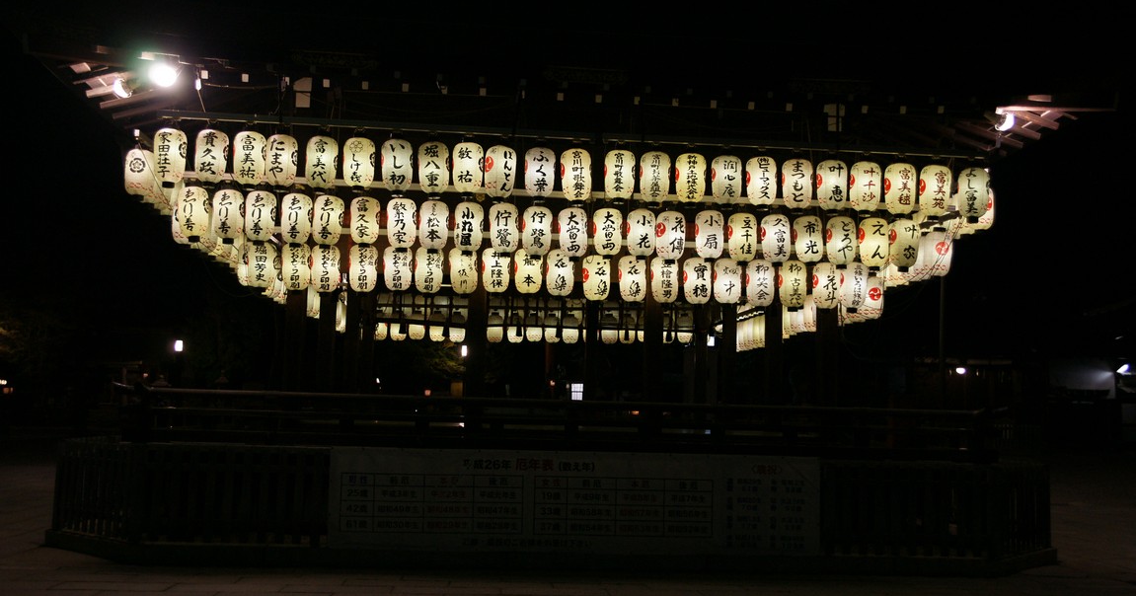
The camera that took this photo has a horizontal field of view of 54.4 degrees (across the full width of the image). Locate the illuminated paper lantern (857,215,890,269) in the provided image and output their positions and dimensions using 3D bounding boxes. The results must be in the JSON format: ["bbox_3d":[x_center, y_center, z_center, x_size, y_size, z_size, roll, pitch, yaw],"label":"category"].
[{"bbox_3d":[3.491,-0.630,12.582,0.335,0.570,0.335,3,-6,-9],"label":"illuminated paper lantern"}]

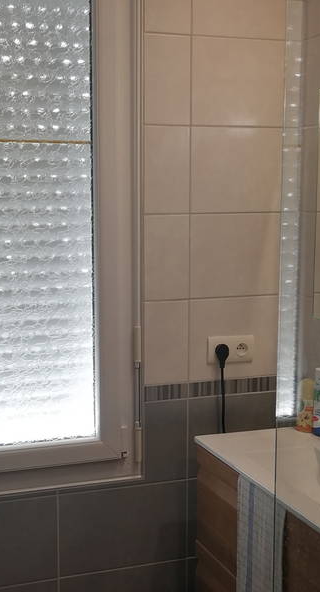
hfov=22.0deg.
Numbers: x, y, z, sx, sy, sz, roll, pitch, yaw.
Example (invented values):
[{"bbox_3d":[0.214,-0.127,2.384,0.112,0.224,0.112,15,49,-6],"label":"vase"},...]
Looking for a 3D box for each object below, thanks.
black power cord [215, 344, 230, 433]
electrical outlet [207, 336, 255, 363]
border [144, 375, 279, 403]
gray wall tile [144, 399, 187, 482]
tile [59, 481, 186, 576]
[{"bbox_3d":[0.186,0.279,2.470,0.042,0.275,0.045,-3,8,-20],"label":"black power cord"},{"bbox_3d":[0.213,0.160,2.486,0.148,0.081,0.015,-3,8,-20],"label":"electrical outlet"},{"bbox_3d":[0.172,0.282,2.501,0.470,0.048,0.010,-3,8,-20],"label":"border"},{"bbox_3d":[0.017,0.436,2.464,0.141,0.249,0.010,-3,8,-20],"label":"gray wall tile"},{"bbox_3d":[-0.106,0.690,2.452,0.400,0.253,0.010,-3,8,-20],"label":"tile"}]

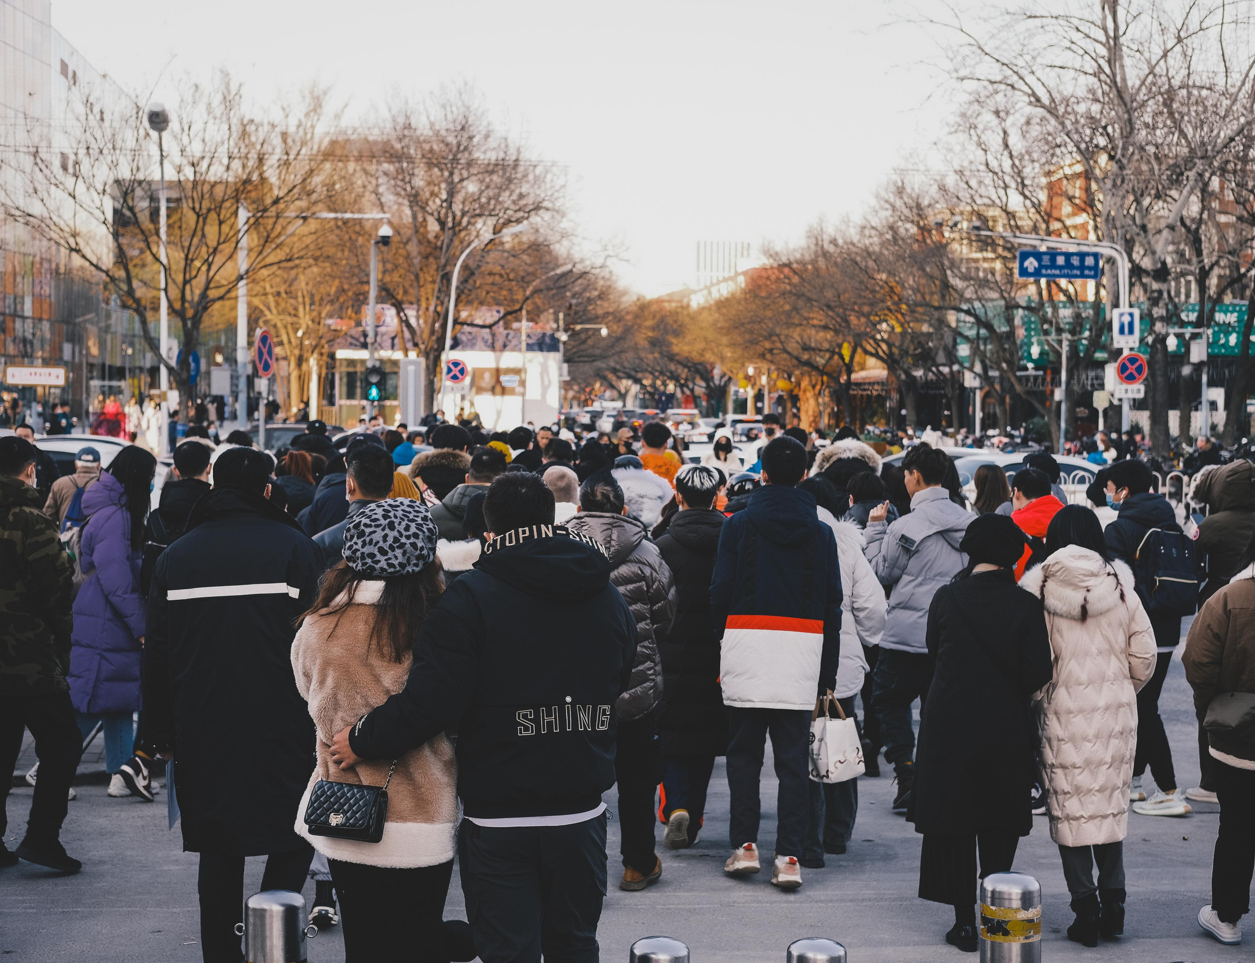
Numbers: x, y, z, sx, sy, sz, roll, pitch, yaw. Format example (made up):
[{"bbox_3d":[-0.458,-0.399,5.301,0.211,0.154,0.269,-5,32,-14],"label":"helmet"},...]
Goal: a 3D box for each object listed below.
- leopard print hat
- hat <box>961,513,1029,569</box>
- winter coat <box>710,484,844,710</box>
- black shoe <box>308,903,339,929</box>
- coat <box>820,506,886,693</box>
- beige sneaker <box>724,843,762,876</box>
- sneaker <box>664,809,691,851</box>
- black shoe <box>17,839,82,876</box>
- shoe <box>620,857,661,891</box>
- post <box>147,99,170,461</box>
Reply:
[{"bbox_3d":[-0.683,0.159,6.100,0.270,0.215,0.270,0,2,0],"label":"leopard print hat"},{"bbox_3d":[1.360,0.221,7.875,0.250,0.200,0.260,0,2,5],"label":"hat"},{"bbox_3d":[0.631,0.476,8.977,0.570,0.950,0.370,0,2,7],"label":"winter coat"},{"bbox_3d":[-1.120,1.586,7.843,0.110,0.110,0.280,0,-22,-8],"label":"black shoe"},{"bbox_3d":[0.841,0.513,9.080,0.570,0.820,0.380,0,2,-14],"label":"coat"},{"bbox_3d":[0.479,1.570,8.850,0.108,0.125,0.290,-1,-9,-14],"label":"beige sneaker"},{"bbox_3d":[0.214,1.481,9.080,0.110,0.280,0.120,2,46,-5],"label":"sneaker"},{"bbox_3d":[-2.425,1.569,8.900,0.280,0.110,0.103,16,-2,-14],"label":"black shoe"},{"bbox_3d":[0.059,1.615,8.853,0.105,0.115,0.290,1,3,24],"label":"shoe"},{"bbox_3d":[-12.942,-5.309,58.833,0.580,9.900,1.700,0,2,0],"label":"post"}]

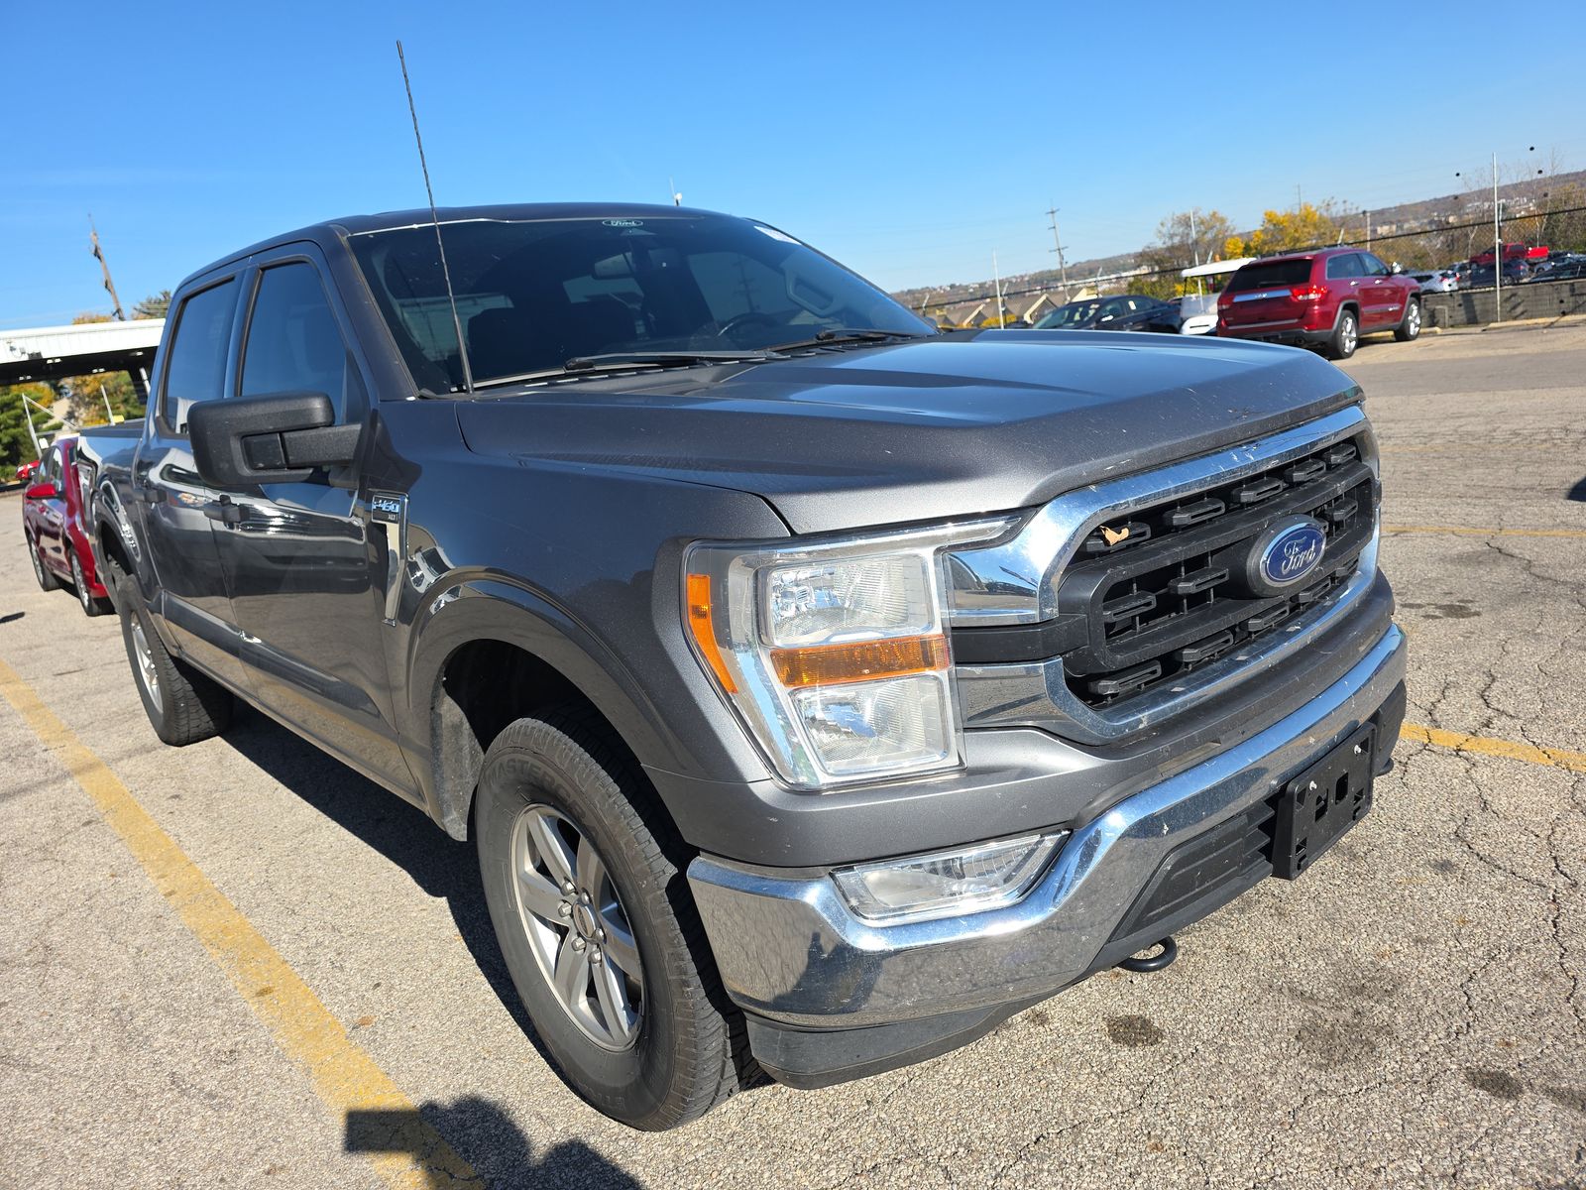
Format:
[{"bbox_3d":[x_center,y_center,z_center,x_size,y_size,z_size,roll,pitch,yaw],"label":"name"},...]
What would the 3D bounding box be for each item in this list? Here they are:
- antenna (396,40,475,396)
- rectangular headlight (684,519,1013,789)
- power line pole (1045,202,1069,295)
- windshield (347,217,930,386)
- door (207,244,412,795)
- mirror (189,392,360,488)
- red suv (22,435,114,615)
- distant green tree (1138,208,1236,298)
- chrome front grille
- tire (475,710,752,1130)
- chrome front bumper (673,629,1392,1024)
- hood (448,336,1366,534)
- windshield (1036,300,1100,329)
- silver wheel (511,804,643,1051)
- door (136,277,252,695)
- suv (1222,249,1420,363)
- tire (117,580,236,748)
[{"bbox_3d":[-0.759,-0.790,2.231,0.015,0.740,0.015,-16,10,-40],"label":"antenna"},{"bbox_3d":[0.117,0.065,1.477,0.410,0.350,0.330,-18,17,-39],"label":"rectangular headlight"},{"bbox_3d":[25.501,-31.273,100.178,2.200,12.000,0.500,-3,14,15],"label":"power line pole"},{"bbox_3d":[-0.344,-0.851,2.885,1.680,0.114,0.884,-18,52,-39],"label":"windshield"},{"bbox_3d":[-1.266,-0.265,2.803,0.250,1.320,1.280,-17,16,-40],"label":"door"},{"bbox_3d":[-1.104,-0.327,2.222,0.330,0.215,0.230,-18,17,-39],"label":"mirror"},{"bbox_3d":[-5.968,-0.893,9.840,1.850,1.480,4.700,-18,17,-39],"label":"red suv"},{"bbox_3d":[20.185,-16.953,53.900,5.600,6.500,5.200,-2,14,21],"label":"distant green tree"},{"bbox_3d":[0.799,-0.093,1.848,1.480,0.420,0.220,-17,16,-40],"label":"chrome front grille"},{"bbox_3d":[-0.339,0.599,2.053,0.275,0.800,0.800,-16,16,-37],"label":"tire"},{"bbox_3d":[0.747,0.279,2.034,1.970,0.275,0.540,-18,17,-39],"label":"chrome front bumper"},{"bbox_3d":[0.358,-0.433,2.235,1.780,0.250,1.250,-17,16,-40],"label":"hood"},{"bbox_3d":[6.420,-6.370,24.200,0.750,0.460,1.430,-16,14,-32],"label":"windshield"},{"bbox_3d":[-0.347,0.603,2.046,0.200,0.480,0.480,-16,16,-37],"label":"silver wheel"},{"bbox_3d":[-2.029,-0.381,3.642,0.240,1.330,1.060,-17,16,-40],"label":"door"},{"bbox_3d":[9.250,-5.060,18.300,4.800,1.760,1.940,-19,16,-40],"label":"suv"},{"bbox_3d":[-2.790,0.258,4.802,0.270,0.805,0.810,-18,17,-39],"label":"tire"}]

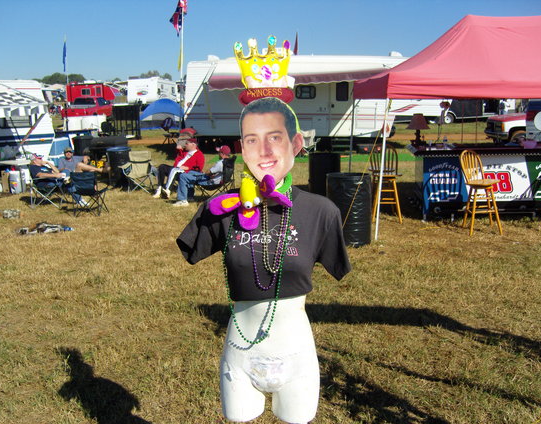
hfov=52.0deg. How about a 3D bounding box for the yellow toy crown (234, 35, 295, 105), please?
[{"bbox_3d":[-0.015,-0.438,1.720,0.182,0.205,0.150,1,11,0],"label":"yellow toy crown"}]

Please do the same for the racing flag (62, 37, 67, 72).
[{"bbox_3d":[-7.786,-5.958,21.000,0.200,1.380,0.160,-3,12,-16],"label":"racing flag"}]

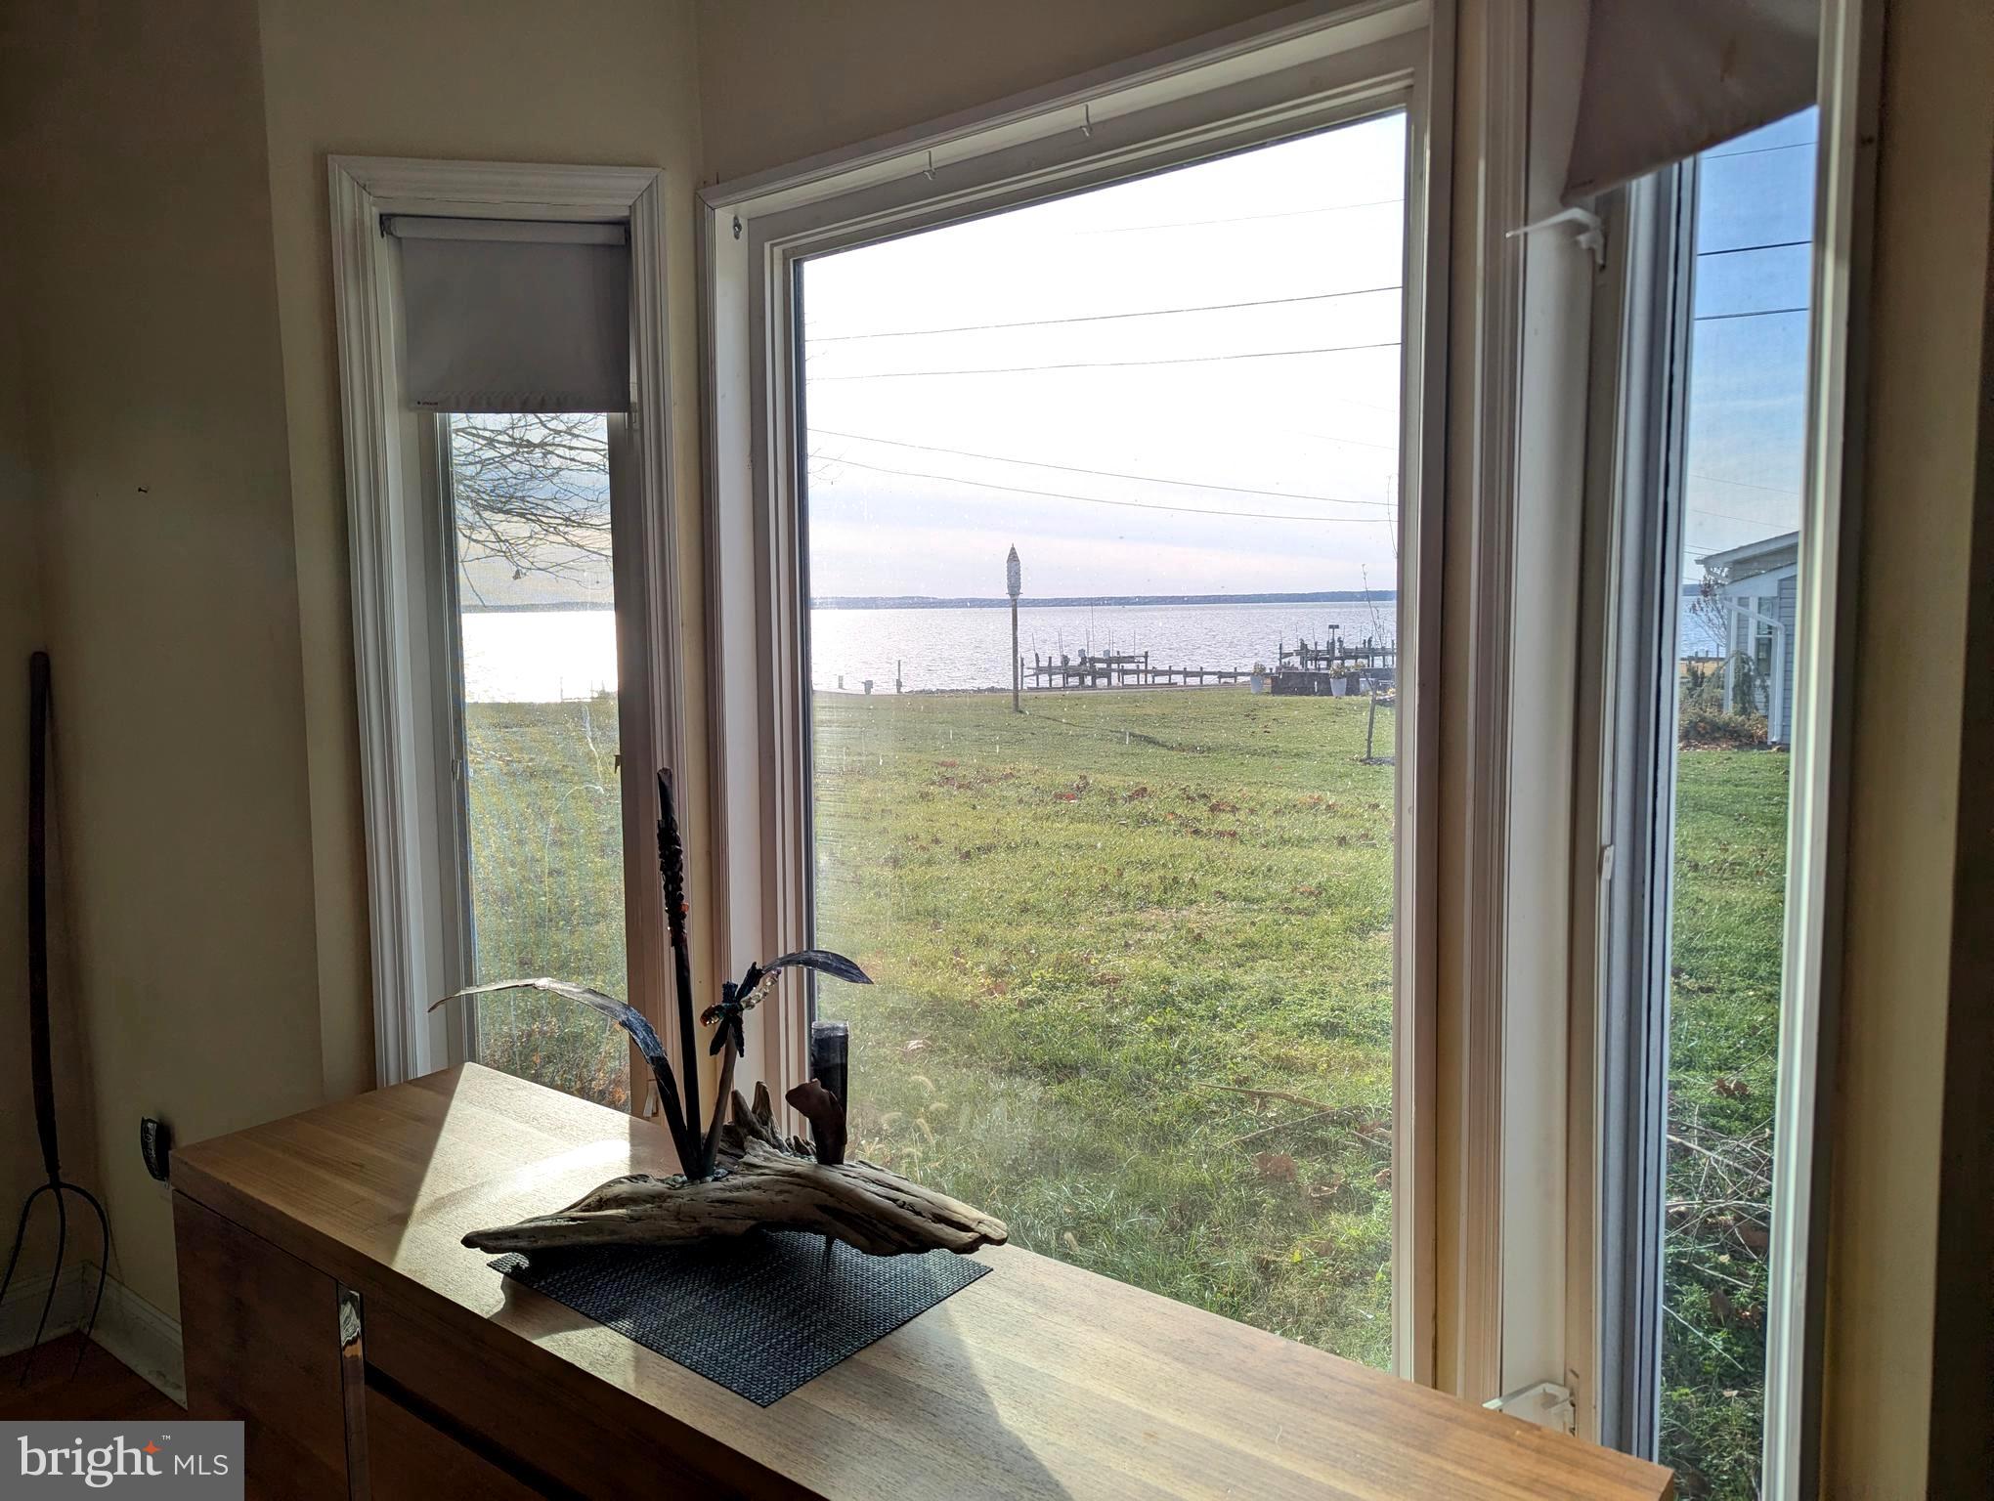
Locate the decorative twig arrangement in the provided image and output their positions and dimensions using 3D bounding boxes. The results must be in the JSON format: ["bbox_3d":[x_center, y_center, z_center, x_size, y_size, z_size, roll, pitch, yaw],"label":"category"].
[{"bbox_3d":[-0.320,0.301,1.589,0.656,0.565,0.220,-1,6,0],"label":"decorative twig arrangement"}]

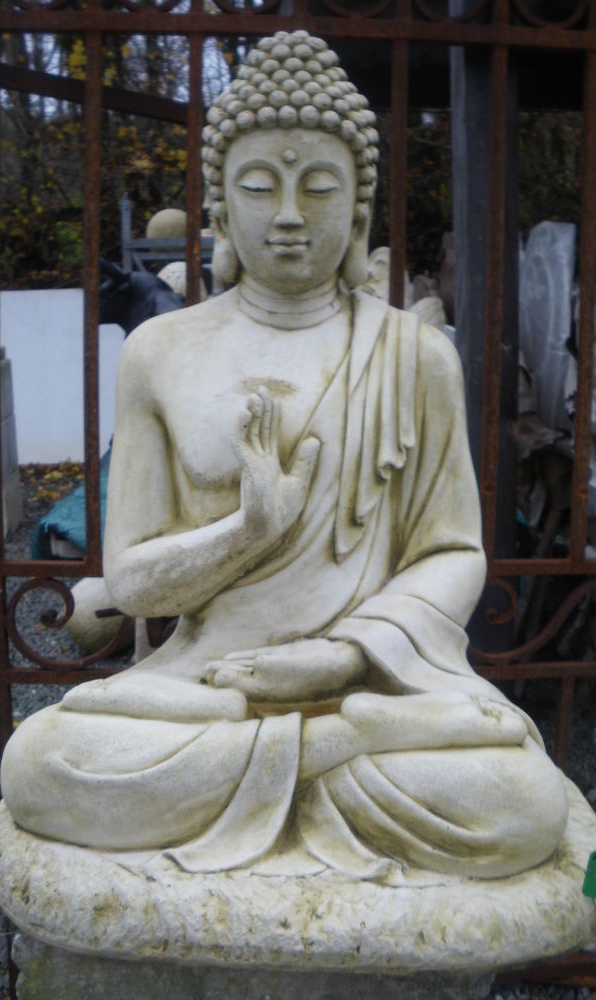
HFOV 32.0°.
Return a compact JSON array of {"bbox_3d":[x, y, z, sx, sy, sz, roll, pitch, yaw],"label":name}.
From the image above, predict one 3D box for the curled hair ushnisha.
[{"bbox_3d":[-0.002,-0.411,1.186,0.200,0.211,0.205,0,11,6],"label":"curled hair ushnisha"}]

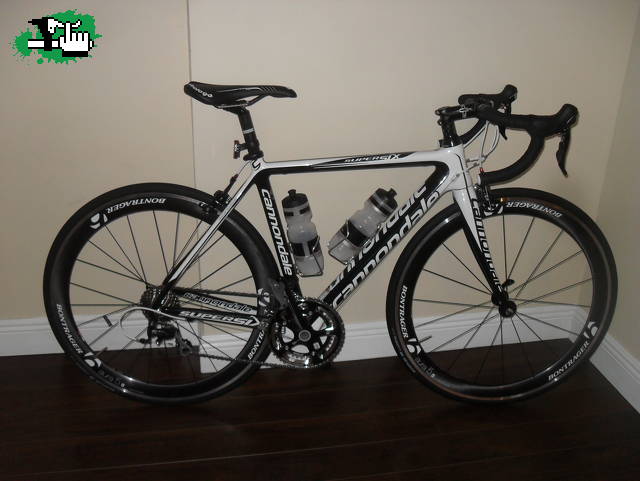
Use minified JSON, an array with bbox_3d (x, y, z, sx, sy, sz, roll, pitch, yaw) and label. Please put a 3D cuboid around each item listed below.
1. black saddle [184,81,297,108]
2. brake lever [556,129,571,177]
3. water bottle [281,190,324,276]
[{"bbox_3d":[-0.197,-0.373,1.657,0.280,0.059,0.135,1,18,-2],"label":"black saddle"},{"bbox_3d":[0.571,-0.206,1.520,0.034,0.120,0.025,-6,17,-2],"label":"brake lever"},{"bbox_3d":[-0.050,-0.023,1.772,0.076,0.235,0.076,-12,18,2],"label":"water bottle"}]

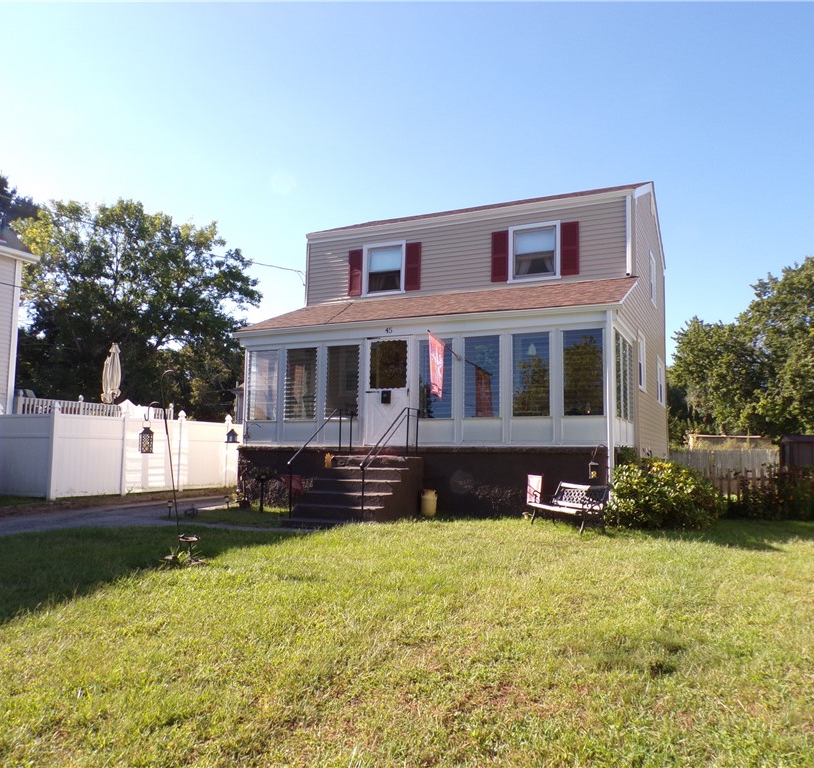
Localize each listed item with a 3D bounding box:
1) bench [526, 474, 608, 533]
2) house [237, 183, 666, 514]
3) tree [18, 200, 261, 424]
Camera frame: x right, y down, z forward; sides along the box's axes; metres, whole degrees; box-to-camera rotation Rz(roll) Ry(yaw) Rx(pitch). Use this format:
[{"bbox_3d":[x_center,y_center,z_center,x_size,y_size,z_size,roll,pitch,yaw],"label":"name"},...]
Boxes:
[{"bbox_3d":[2.407,1.845,10.700,0.600,0.770,1.270,3,-6,-23],"label":"bench"},{"bbox_3d":[1.780,-1.026,16.788,7.742,7.526,8.751,-2,-7,25],"label":"house"},{"bbox_3d":[-11.028,-1.845,28.836,10.000,11.273,9.500,3,-6,-21],"label":"tree"}]

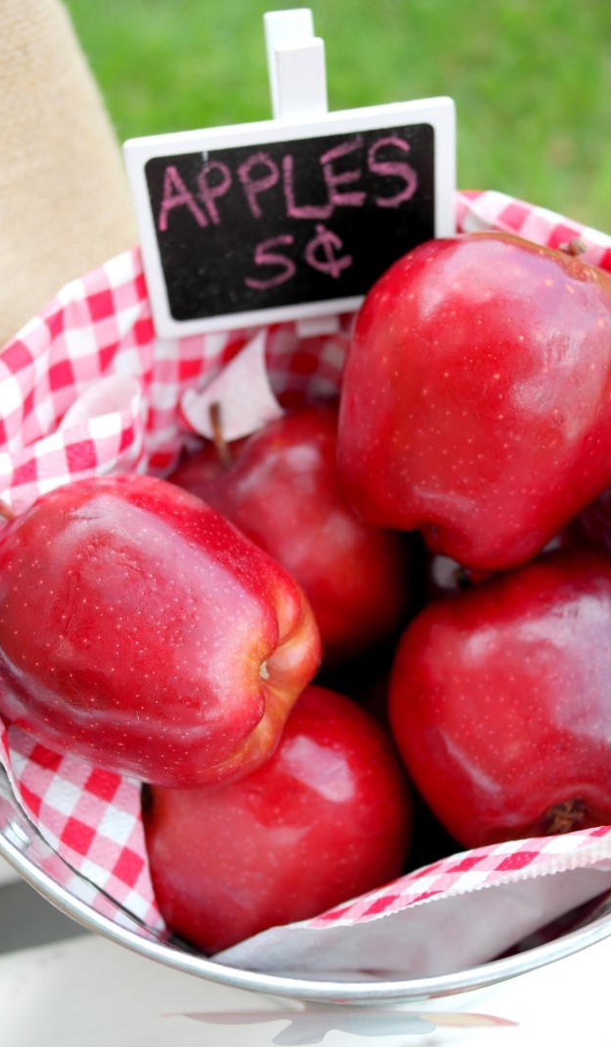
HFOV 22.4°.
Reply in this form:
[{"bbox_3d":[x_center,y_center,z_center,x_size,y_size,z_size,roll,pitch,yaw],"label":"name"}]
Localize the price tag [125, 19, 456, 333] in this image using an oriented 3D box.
[{"bbox_3d":[-0.003,-0.092,0.424,0.088,0.089,0.021,-9,40,-4],"label":"price tag"}]

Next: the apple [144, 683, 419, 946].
[{"bbox_3d":[-0.007,0.077,0.407,0.070,0.070,0.070,-36,40,0],"label":"apple"}]

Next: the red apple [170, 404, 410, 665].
[{"bbox_3d":[-0.006,0.005,0.419,0.070,0.073,0.070,-32,32,0],"label":"red apple"}]

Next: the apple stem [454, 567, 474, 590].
[{"bbox_3d":[0.040,0.014,0.396,0.004,0.004,0.010,-38,59,0],"label":"apple stem"}]

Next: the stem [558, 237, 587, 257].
[{"bbox_3d":[0.066,-0.068,0.381,0.004,0.004,0.009,34,84,0],"label":"stem"}]

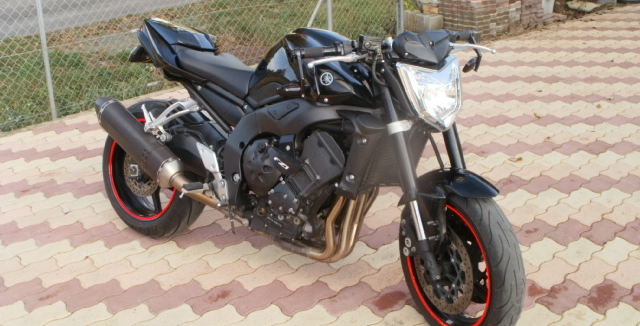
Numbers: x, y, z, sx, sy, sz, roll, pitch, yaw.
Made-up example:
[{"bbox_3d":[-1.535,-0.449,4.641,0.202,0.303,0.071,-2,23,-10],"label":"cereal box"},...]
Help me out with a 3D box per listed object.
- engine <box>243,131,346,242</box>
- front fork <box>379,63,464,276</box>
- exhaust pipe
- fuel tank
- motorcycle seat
[{"bbox_3d":[-0.026,0.083,2.592,0.460,0.450,0.460,14,9,31],"label":"engine"},{"bbox_3d":[0.396,0.007,2.310,0.270,0.770,0.110,-10,-6,-27],"label":"front fork"},{"bbox_3d":[-0.664,-0.043,2.775,0.740,0.150,0.150,35,18,22],"label":"exhaust pipe"},{"bbox_3d":[0.018,-0.351,2.545,0.580,0.300,0.360,14,9,31],"label":"fuel tank"},{"bbox_3d":[-0.396,-0.375,2.800,0.430,0.150,0.280,14,9,31],"label":"motorcycle seat"}]

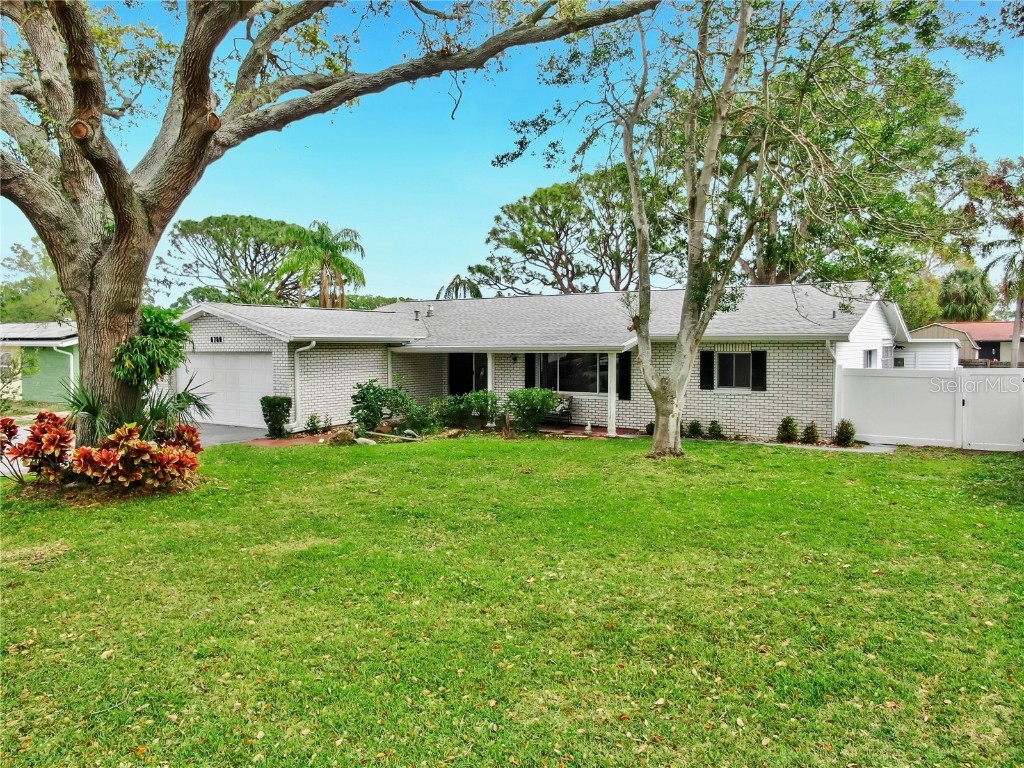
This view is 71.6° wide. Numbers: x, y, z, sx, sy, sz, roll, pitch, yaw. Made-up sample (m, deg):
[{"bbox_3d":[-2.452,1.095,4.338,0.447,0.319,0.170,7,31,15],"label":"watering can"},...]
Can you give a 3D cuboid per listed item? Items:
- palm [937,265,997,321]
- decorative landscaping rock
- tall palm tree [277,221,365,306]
[{"bbox_3d":[29.383,-3.911,45.865,3.890,7.300,3.890,0,3,0],"label":"palm"},{"bbox_3d":[-4.108,1.264,17.231,0.660,0.380,0.500,0,3,0],"label":"decorative landscaping rock"},{"bbox_3d":[-9.741,-3.988,36.835,4.590,8.890,4.590,0,3,0],"label":"tall palm tree"}]

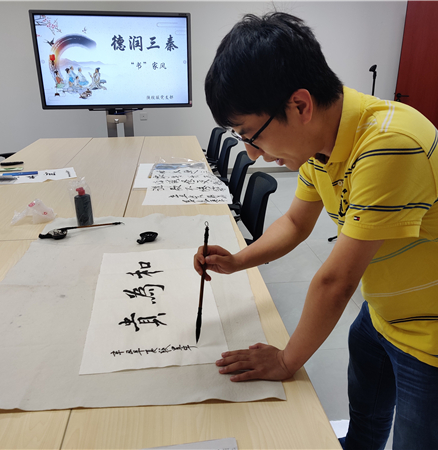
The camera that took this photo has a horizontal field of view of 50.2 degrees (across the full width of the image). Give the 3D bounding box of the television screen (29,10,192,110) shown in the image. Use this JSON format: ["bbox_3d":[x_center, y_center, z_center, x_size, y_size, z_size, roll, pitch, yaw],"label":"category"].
[{"bbox_3d":[-1.186,-1.870,5.368,1.740,1.030,0.090,-2,19,-6],"label":"television screen"}]

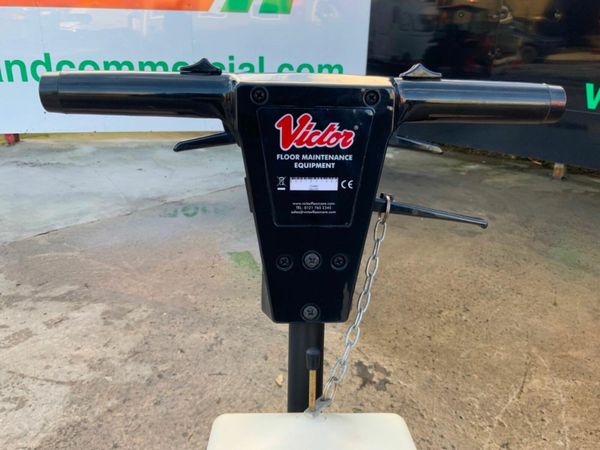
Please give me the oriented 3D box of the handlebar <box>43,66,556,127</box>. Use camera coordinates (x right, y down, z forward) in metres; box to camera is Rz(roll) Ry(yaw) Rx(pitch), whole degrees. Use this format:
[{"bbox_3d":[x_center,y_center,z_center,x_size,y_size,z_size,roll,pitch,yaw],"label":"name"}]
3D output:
[{"bbox_3d":[0.011,-0.120,0.478,0.492,0.047,0.045,0,11,-4],"label":"handlebar"}]

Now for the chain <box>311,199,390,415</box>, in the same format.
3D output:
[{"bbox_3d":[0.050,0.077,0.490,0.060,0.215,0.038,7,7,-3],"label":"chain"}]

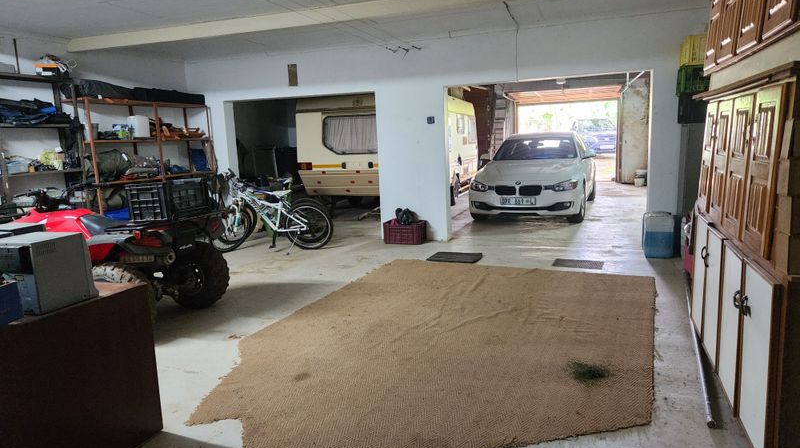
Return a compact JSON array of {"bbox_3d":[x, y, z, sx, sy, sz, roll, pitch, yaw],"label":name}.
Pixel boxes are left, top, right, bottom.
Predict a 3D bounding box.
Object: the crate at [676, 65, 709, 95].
[{"bbox_3d":[3.119,-1.470,5.446,0.430,0.295,0.440,1,10,21],"label":"crate"}]

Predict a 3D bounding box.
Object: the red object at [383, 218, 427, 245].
[{"bbox_3d":[0.074,0.124,7.301,0.500,0.270,0.310,1,9,20],"label":"red object"}]

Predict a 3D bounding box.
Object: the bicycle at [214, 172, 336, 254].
[{"bbox_3d":[-1.736,-0.128,6.940,1.670,1.000,0.580,-2,9,2],"label":"bicycle"}]

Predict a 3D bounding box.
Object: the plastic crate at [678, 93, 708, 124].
[{"bbox_3d":[3.129,-1.184,5.493,0.430,0.295,0.440,1,10,21],"label":"plastic crate"}]

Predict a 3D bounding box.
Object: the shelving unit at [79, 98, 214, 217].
[{"bbox_3d":[-3.331,-0.582,7.117,0.450,1.990,2.060,1,9,20],"label":"shelving unit"}]

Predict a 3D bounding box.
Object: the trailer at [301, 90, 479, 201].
[{"bbox_3d":[0.181,-1.524,11.135,2.140,2.260,5.900,1,10,17],"label":"trailer"}]

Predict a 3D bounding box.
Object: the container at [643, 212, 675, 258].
[{"bbox_3d":[2.887,0.125,5.948,0.300,0.460,0.270,1,9,20],"label":"container"}]

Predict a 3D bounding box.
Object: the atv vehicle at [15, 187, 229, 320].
[{"bbox_3d":[-2.603,0.245,4.483,2.020,1.120,1.150,1,10,20],"label":"atv vehicle"}]

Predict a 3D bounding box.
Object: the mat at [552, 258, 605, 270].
[{"bbox_3d":[1.921,0.426,5.715,0.500,0.014,0.350,2,10,27],"label":"mat"}]

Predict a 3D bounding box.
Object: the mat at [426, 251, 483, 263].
[{"bbox_3d":[0.647,0.386,6.280,0.560,0.020,0.480,1,9,20],"label":"mat"}]

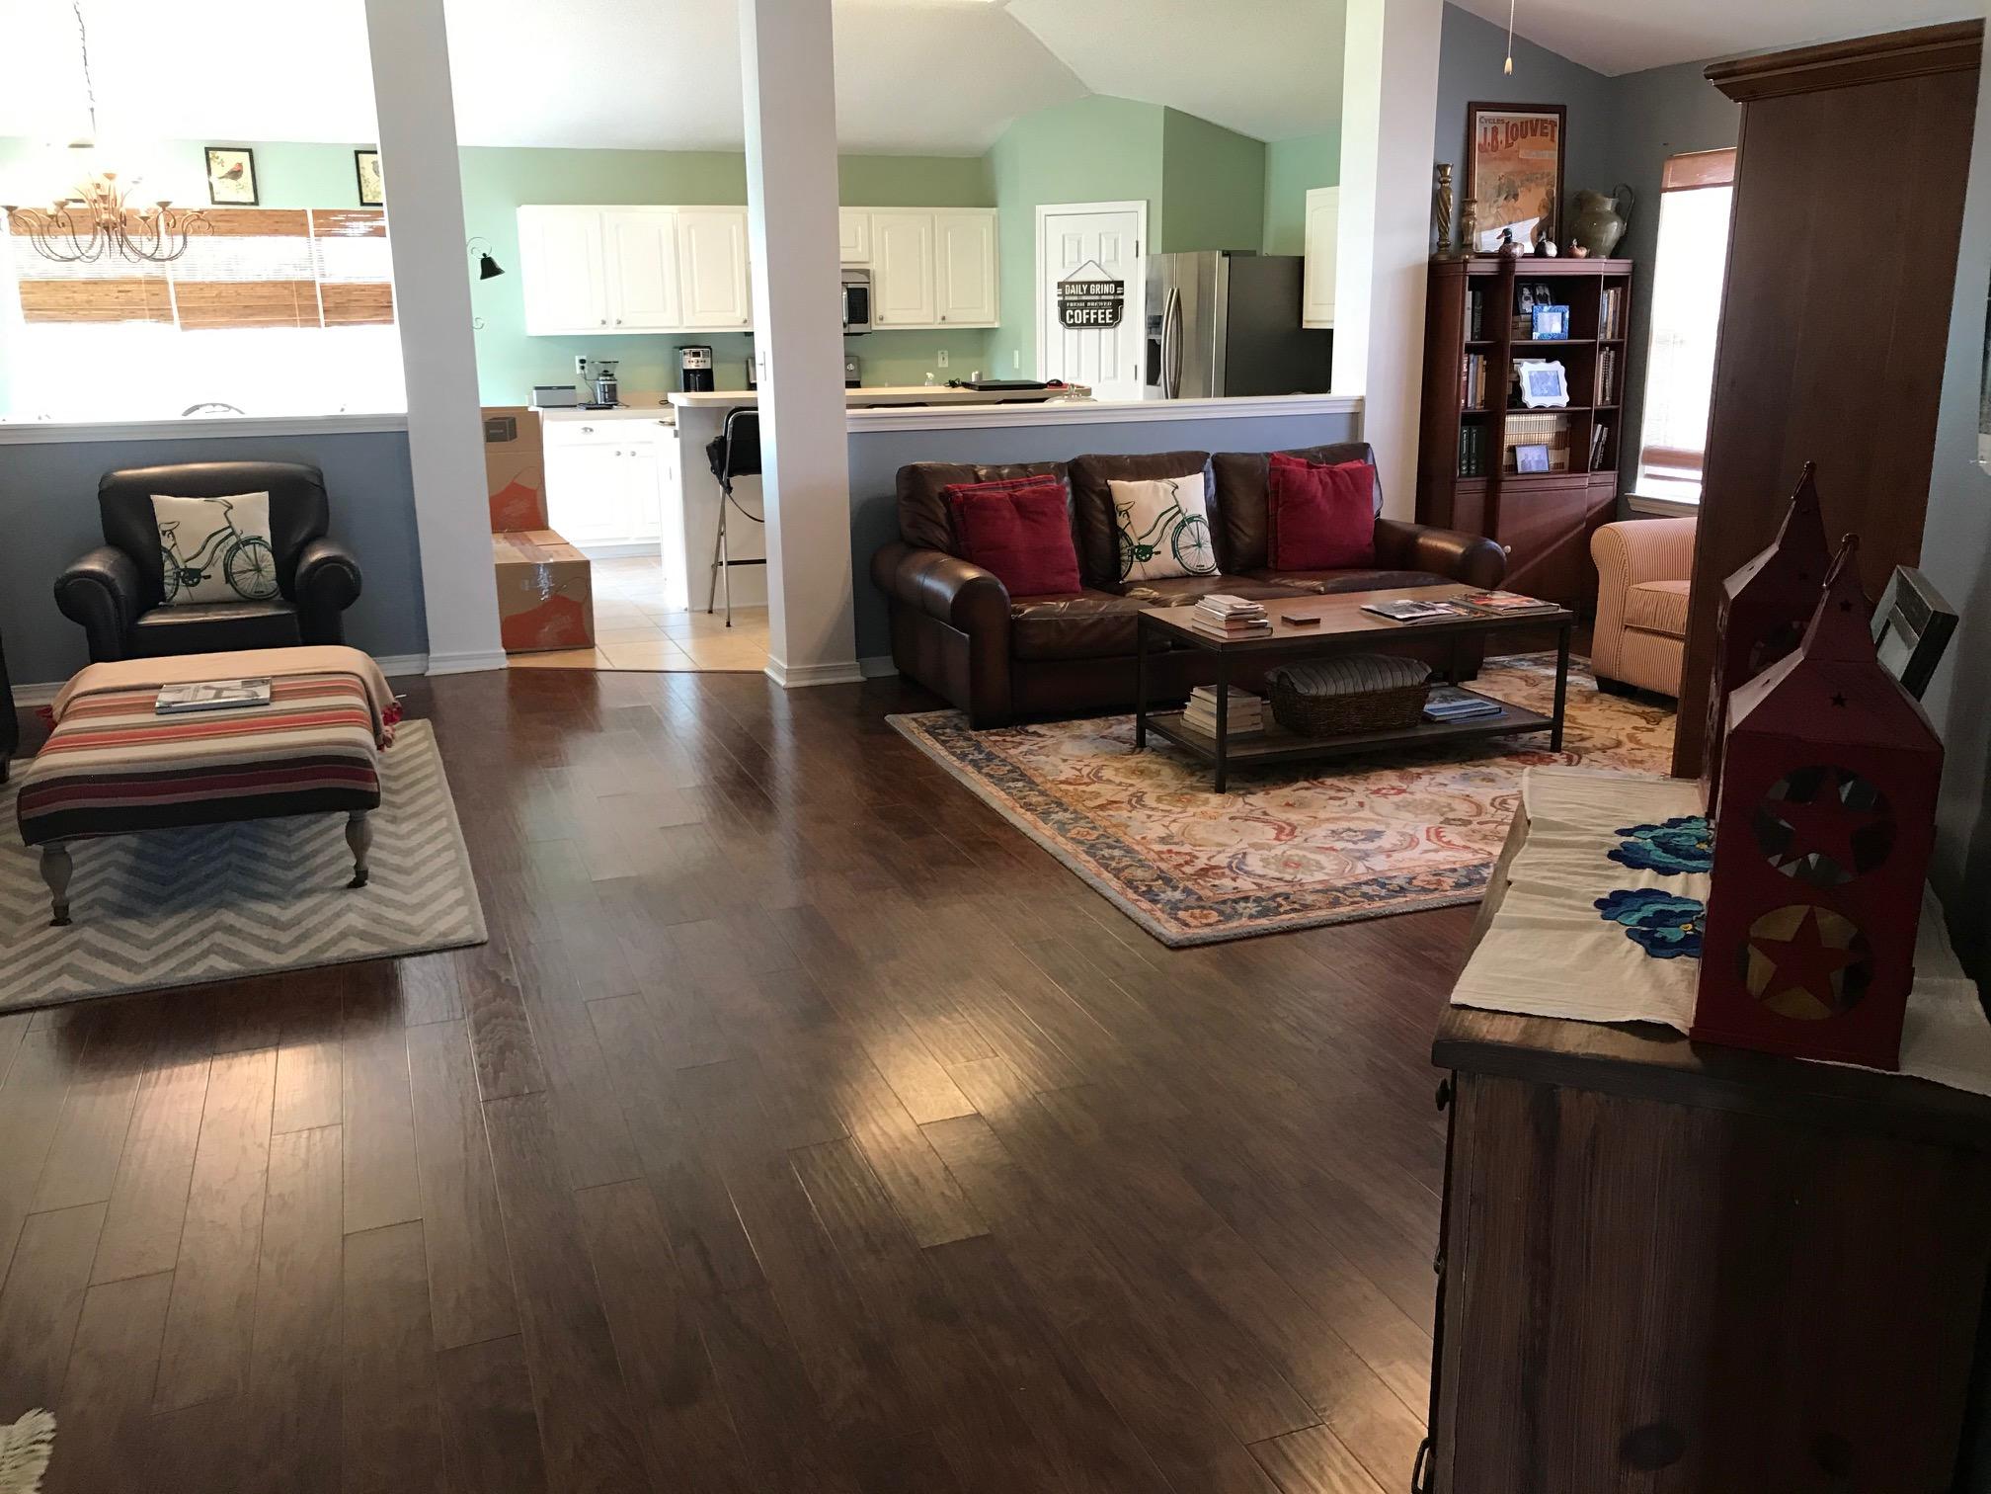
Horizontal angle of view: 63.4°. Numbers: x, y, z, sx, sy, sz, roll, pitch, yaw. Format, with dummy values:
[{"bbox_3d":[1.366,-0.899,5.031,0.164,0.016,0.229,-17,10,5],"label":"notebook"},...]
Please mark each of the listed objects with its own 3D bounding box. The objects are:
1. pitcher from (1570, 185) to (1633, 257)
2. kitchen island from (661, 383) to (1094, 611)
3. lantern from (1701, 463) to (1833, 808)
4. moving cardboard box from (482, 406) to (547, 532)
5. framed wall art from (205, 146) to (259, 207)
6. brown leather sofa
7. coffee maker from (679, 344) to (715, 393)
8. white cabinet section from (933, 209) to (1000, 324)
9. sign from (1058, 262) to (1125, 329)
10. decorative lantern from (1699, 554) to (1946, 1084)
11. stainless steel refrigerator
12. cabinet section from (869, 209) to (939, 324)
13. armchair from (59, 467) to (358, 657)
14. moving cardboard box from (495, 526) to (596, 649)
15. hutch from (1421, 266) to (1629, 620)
[{"bbox_3d":[2.898,-2.491,7.665,0.290,0.340,0.235,-1,15,0],"label":"pitcher"},{"bbox_3d":[-0.707,-1.406,8.843,2.200,1.080,1.010,-6,16,-20],"label":"kitchen island"},{"bbox_3d":[1.133,-0.159,2.290,0.182,0.497,0.182,5,16,19],"label":"lantern"},{"bbox_3d":[-2.620,-1.450,8.431,0.457,0.615,0.457,-6,16,-20],"label":"moving cardboard box"},{"bbox_3d":[-4.413,-3.292,9.315,0.250,0.310,0.025,-7,16,-20],"label":"framed wall art"},{"bbox_3d":[0.781,-0.733,6.623,2.390,0.920,1.010,-6,16,-20],"label":"brown leather sofa"},{"bbox_3d":[-1.968,-2.429,10.532,0.207,0.361,0.260,-6,16,-20],"label":"coffee maker"},{"bbox_3d":[-0.248,-3.207,10.835,0.451,0.763,0.320,-6,16,-20],"label":"white cabinet section"},{"bbox_3d":[0.604,-2.840,10.142,0.450,0.415,0.020,6,16,23],"label":"sign"},{"bbox_3d":[0.796,0.040,1.554,0.178,0.482,0.178,6,16,23],"label":"decorative lantern"},{"bbox_3d":[1.472,-2.085,9.916,0.850,1.780,0.910,-6,16,-20],"label":"stainless steel refrigerator"},{"bbox_3d":[-0.667,-3.161,10.677,0.449,0.752,0.320,-6,16,-20],"label":"cabinet section"},{"bbox_3d":[-2.919,-0.566,6.099,0.985,0.950,0.890,-6,16,-20],"label":"armchair"},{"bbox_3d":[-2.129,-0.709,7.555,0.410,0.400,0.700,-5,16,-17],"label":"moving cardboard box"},{"bbox_3d":[2.501,-1.485,7.794,0.970,1.660,0.390,-7,16,-20],"label":"hutch"}]

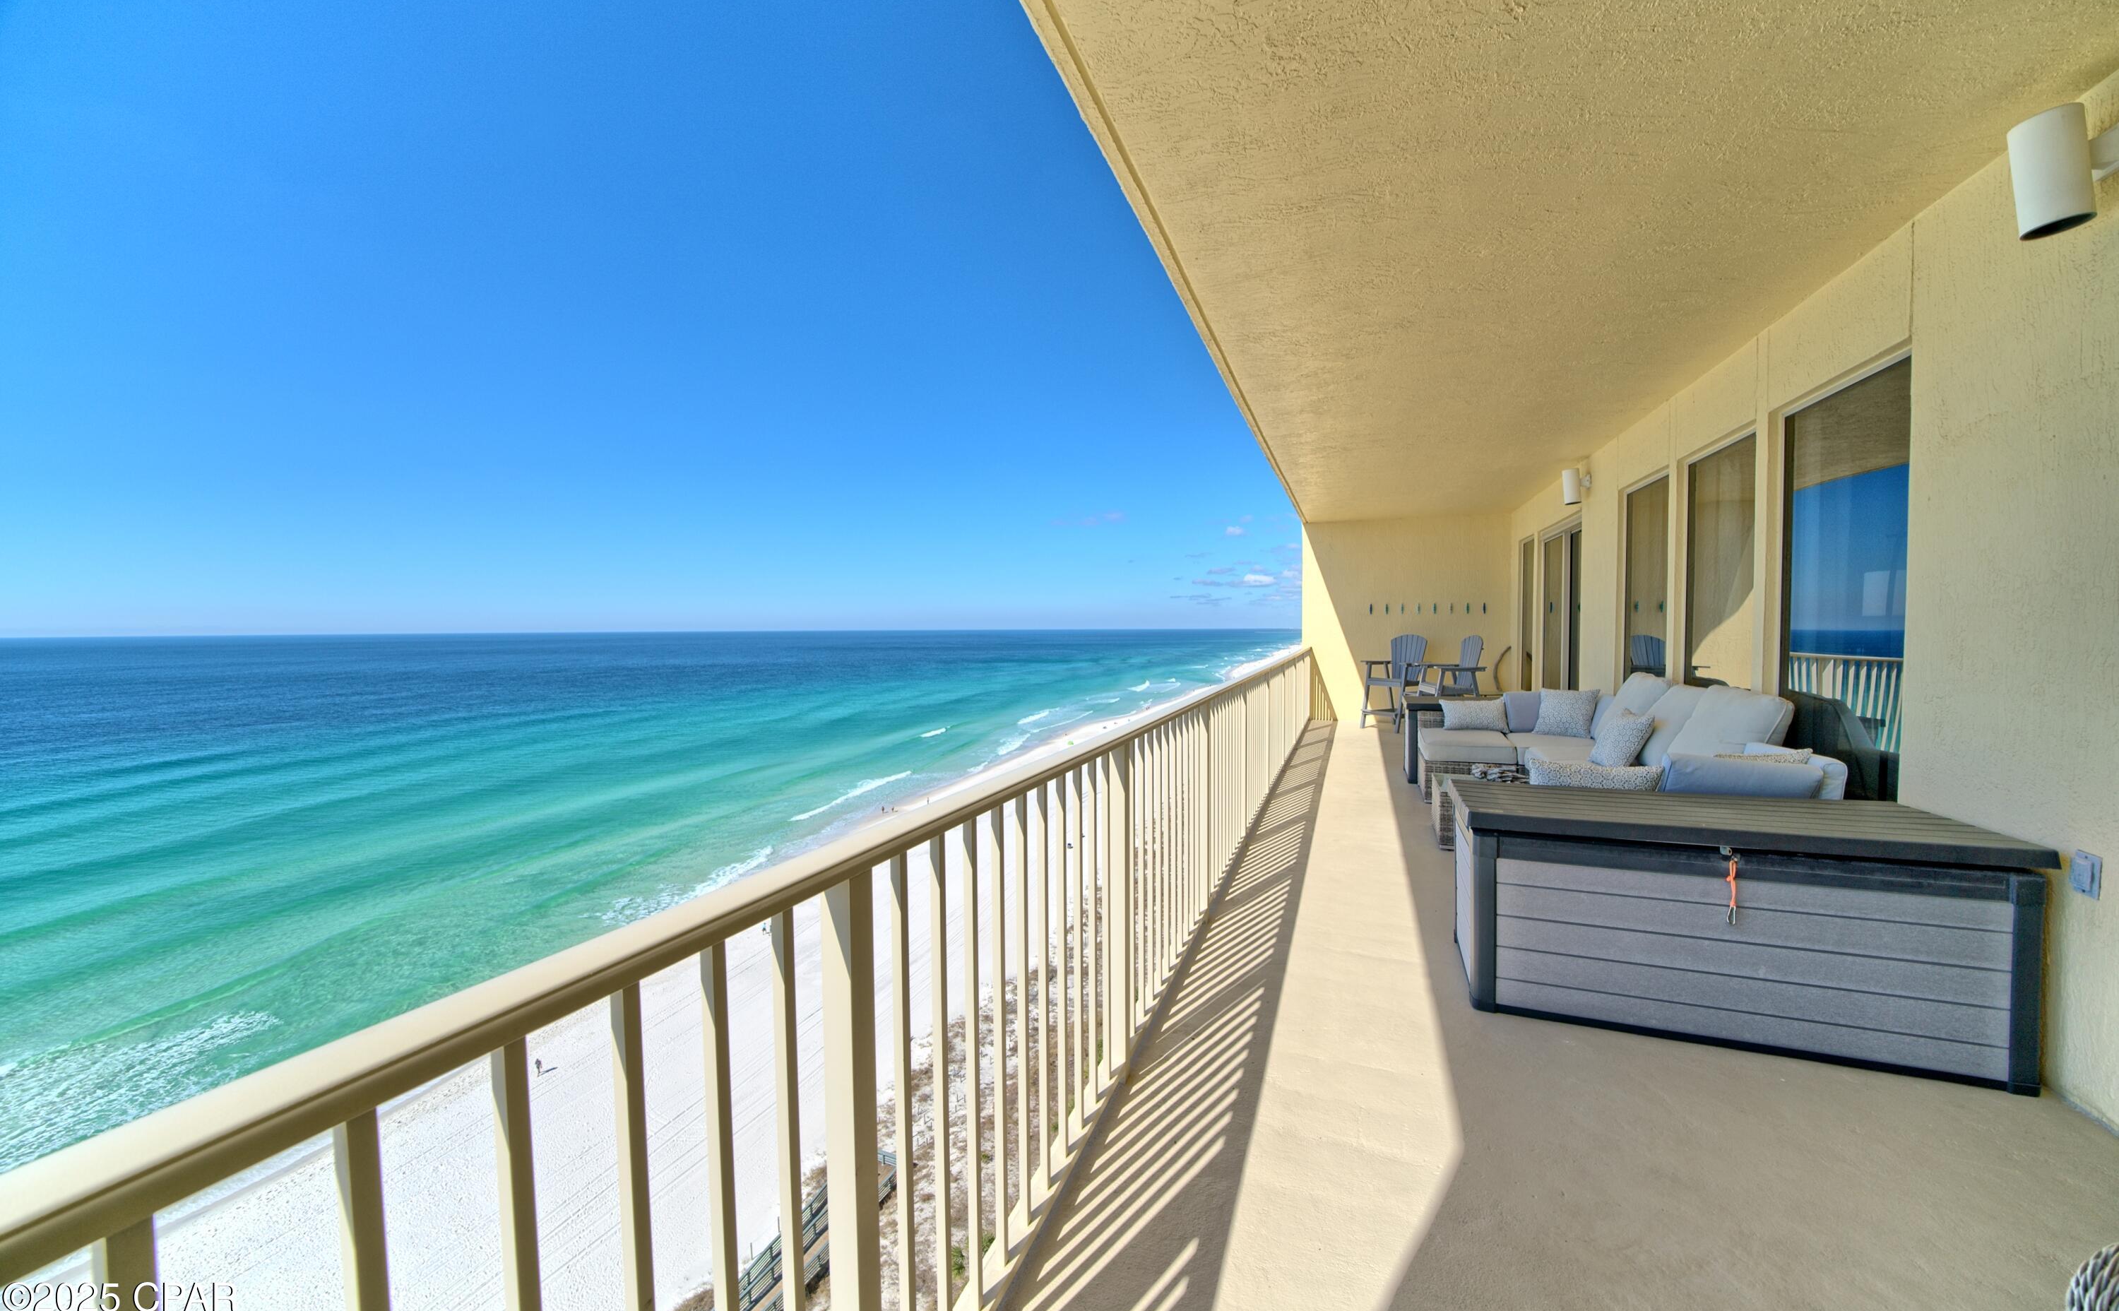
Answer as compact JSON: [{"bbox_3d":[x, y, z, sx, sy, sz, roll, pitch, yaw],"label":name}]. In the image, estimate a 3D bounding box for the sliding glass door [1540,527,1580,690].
[{"bbox_3d":[5.059,-0.120,7.088,0.110,2.260,1.570,1,2,23],"label":"sliding glass door"}]

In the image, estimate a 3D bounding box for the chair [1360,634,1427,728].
[{"bbox_3d":[4.428,0.352,9.277,0.680,1.235,0.720,-1,2,-27],"label":"chair"}]

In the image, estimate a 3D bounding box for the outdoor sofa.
[{"bbox_3d":[3.091,0.684,4.389,1.360,0.930,3.040,1,2,23],"label":"outdoor sofa"}]

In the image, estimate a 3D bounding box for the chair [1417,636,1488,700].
[{"bbox_3d":[4.592,0.381,8.306,0.680,1.235,0.720,0,2,6],"label":"chair"}]

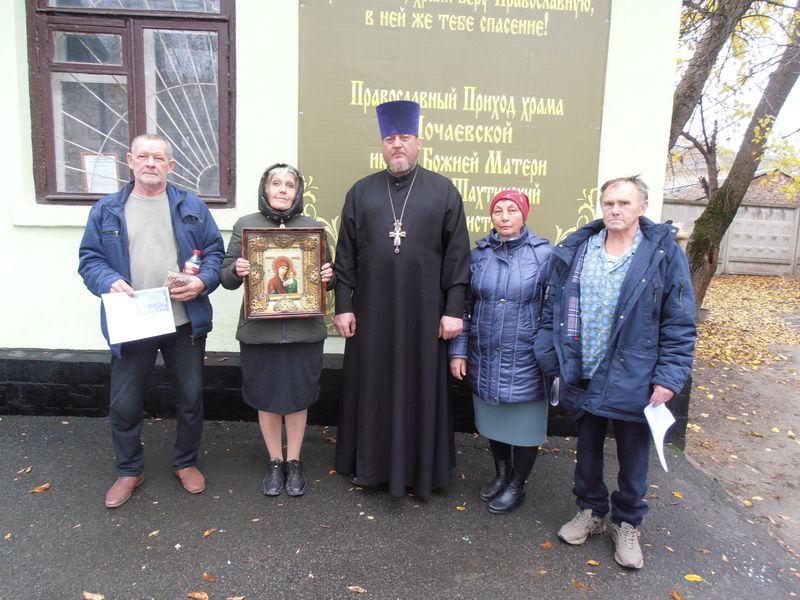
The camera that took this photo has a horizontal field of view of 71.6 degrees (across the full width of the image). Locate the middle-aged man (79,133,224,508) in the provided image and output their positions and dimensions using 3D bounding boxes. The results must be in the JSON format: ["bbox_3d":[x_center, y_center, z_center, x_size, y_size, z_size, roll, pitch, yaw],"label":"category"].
[{"bbox_3d":[-1.151,0.080,2.583,0.620,1.672,0.430,0,8,-13],"label":"middle-aged man"}]

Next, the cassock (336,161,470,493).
[{"bbox_3d":[0.005,0.141,2.790,0.670,1.599,0.400,2,7,0],"label":"cassock"}]

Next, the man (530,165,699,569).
[{"bbox_3d":[0.922,0.287,2.378,0.620,1.599,0.420,6,9,30],"label":"man"}]

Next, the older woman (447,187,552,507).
[{"bbox_3d":[0.524,0.247,2.739,0.480,1.534,0.360,6,8,28],"label":"older woman"}]

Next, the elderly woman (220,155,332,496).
[{"bbox_3d":[-0.561,0.148,2.691,0.550,1.592,0.420,0,7,-10],"label":"elderly woman"}]

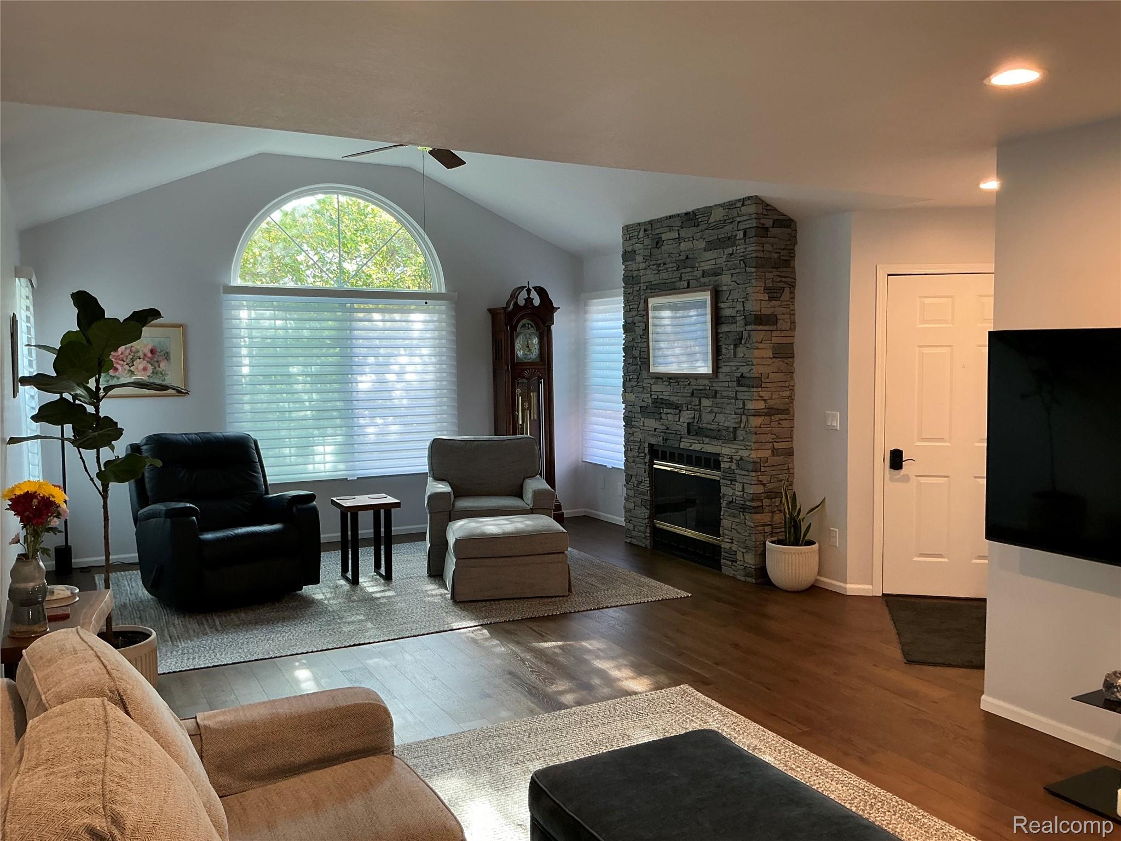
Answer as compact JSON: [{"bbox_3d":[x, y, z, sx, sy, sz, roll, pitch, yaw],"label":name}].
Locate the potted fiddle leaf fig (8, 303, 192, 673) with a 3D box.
[{"bbox_3d":[-1.921,0.377,3.824,0.680,1.825,0.620,-3,4,-28],"label":"potted fiddle leaf fig"}]

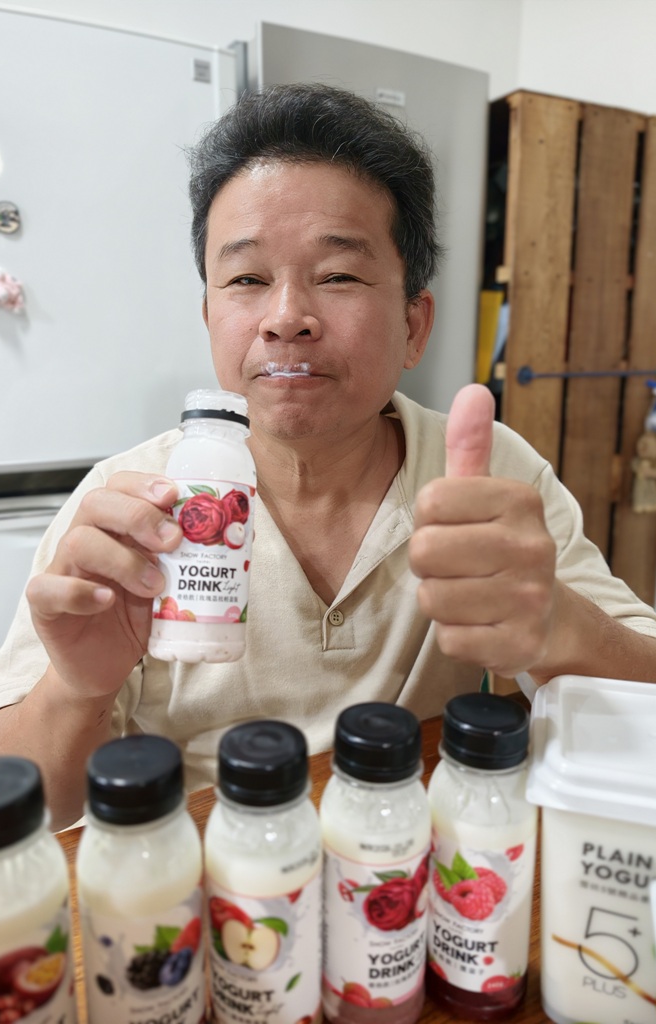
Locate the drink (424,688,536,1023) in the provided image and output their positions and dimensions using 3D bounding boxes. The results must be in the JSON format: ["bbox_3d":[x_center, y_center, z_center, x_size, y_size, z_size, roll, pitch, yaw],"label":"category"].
[{"bbox_3d":[0.080,0.177,0.371,0.055,0.158,0.055,9,15,38],"label":"drink"}]

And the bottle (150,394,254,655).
[{"bbox_3d":[-0.072,0.008,0.424,0.055,0.157,0.055,5,-6,-13],"label":"bottle"}]

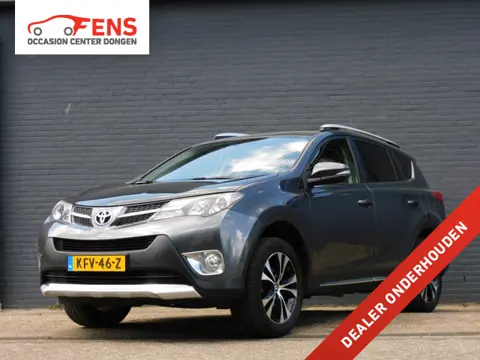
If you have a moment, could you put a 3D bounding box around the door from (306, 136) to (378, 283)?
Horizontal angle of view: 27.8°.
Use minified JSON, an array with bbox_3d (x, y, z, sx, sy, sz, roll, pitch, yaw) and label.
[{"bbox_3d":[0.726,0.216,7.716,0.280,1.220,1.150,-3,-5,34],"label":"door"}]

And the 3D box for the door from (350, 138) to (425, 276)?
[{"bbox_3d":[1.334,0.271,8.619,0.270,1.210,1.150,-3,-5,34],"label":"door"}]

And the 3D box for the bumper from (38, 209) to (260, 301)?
[{"bbox_3d":[-0.804,0.532,6.819,1.800,0.590,0.630,-3,-5,34],"label":"bumper"}]

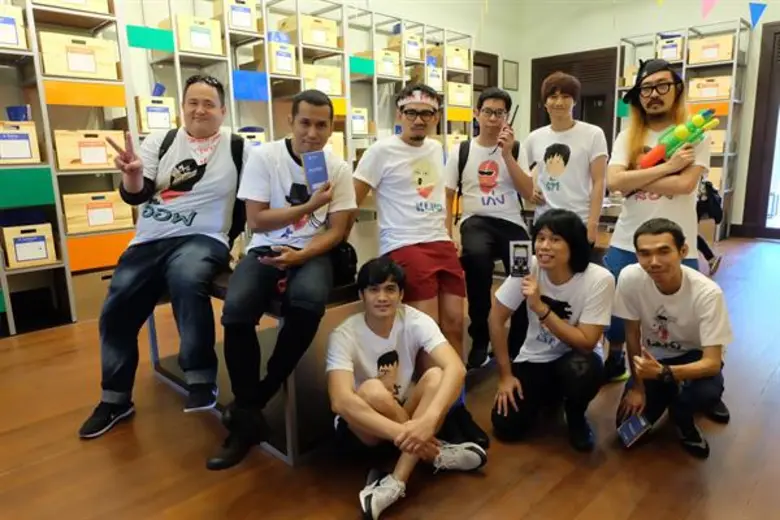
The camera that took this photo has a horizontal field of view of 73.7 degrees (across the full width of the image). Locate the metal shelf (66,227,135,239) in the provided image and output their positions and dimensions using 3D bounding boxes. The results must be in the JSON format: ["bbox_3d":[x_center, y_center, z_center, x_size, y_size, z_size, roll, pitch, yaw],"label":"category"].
[{"bbox_3d":[-2.515,-0.268,4.426,0.508,0.030,0.546,10,16,44],"label":"metal shelf"}]

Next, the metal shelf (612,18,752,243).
[{"bbox_3d":[4.348,-1.885,7.957,1.612,2.976,0.589,9,15,44],"label":"metal shelf"}]

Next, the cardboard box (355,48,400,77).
[{"bbox_3d":[-0.160,-2.468,6.635,0.385,0.282,0.410,-12,15,-44],"label":"cardboard box"}]

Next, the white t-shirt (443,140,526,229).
[{"bbox_3d":[0.538,-0.430,2.960,0.460,0.520,0.290,0,11,7],"label":"white t-shirt"}]

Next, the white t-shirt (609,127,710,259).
[{"bbox_3d":[1.446,-0.365,2.810,0.490,0.660,0.290,3,12,22],"label":"white t-shirt"}]

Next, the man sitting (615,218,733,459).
[{"bbox_3d":[1.298,0.292,2.417,0.570,0.980,0.600,5,13,29],"label":"man sitting"}]

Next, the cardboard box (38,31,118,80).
[{"bbox_3d":[-2.629,-1.643,4.310,0.518,0.312,0.460,-12,15,-44],"label":"cardboard box"}]

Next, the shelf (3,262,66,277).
[{"bbox_3d":[-2.946,0.039,4.261,0.405,0.035,0.500,-12,15,-44],"label":"shelf"}]

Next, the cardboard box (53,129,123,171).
[{"bbox_3d":[-2.592,-0.921,4.408,0.459,0.316,0.515,9,15,44],"label":"cardboard box"}]

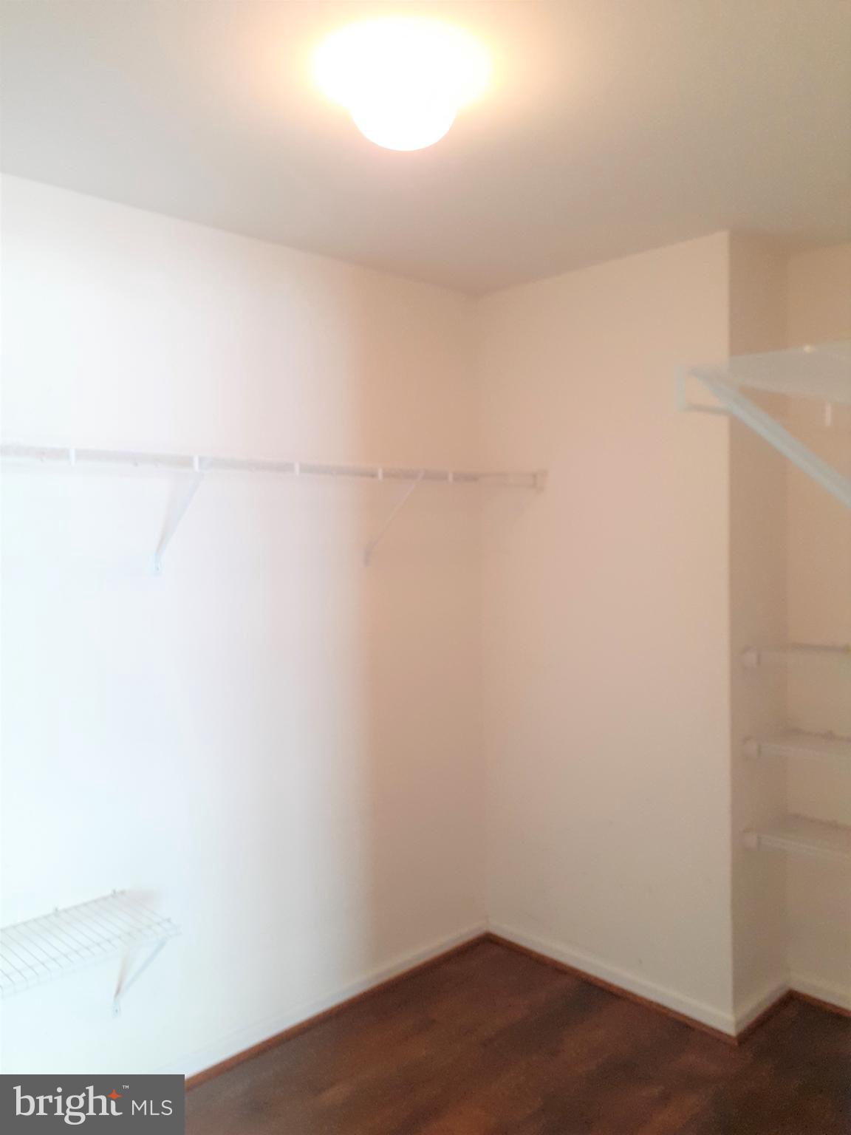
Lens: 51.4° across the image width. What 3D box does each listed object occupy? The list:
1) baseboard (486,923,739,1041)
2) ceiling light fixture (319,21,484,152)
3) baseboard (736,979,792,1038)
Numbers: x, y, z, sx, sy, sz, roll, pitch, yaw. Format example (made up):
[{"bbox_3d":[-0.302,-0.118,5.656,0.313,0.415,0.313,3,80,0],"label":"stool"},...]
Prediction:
[{"bbox_3d":[0.585,1.394,3.051,0.022,0.073,1.024,-3,3,-44],"label":"baseboard"},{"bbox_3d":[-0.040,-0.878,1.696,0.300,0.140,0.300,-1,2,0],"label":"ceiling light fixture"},{"bbox_3d":[1.079,1.395,2.827,0.396,0.073,0.022,-3,3,-44],"label":"baseboard"}]

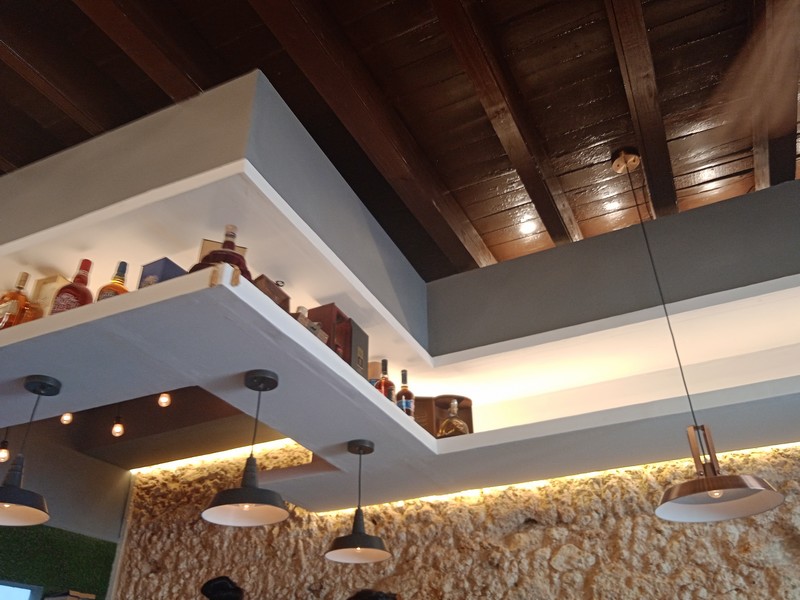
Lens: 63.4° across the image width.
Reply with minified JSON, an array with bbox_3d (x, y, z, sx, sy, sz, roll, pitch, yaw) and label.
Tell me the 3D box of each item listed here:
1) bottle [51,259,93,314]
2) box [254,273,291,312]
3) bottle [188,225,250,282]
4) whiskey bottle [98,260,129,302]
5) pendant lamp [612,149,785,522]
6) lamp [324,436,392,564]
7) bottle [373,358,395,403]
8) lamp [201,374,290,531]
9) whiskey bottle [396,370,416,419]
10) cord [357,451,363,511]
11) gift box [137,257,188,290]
[{"bbox_3d":[-1.037,-0.019,2.075,0.122,0.266,0.100,-2,-33,1],"label":"bottle"},{"bbox_3d":[-0.429,0.021,2.023,0.097,0.120,0.153,-14,-35,20],"label":"box"},{"bbox_3d":[-0.511,-0.123,1.907,0.175,0.243,0.110,11,-35,-18],"label":"bottle"},{"bbox_3d":[-0.892,-0.026,2.028,0.102,0.222,0.085,-2,-33,1],"label":"whiskey bottle"},{"bbox_3d":[0.995,0.005,2.426,0.405,1.509,0.405,11,-35,-18],"label":"pendant lamp"},{"bbox_3d":[-0.159,0.783,2.567,0.256,0.444,0.256,-1,-33,-1],"label":"lamp"},{"bbox_3d":[-0.062,0.368,2.708,0.083,0.262,0.083,-14,-35,20],"label":"bottle"},{"bbox_3d":[-0.457,0.445,2.027,0.256,0.447,0.256,11,-35,-18],"label":"lamp"},{"bbox_3d":[0.023,0.439,2.844,0.079,0.286,0.079,-1,-33,-1],"label":"whiskey bottle"},{"bbox_3d":[-0.161,0.726,2.604,0.008,0.223,0.008,11,-35,-18],"label":"cord"},{"bbox_3d":[-0.735,-0.023,1.989,0.090,0.170,0.102,-14,-35,20],"label":"gift box"}]

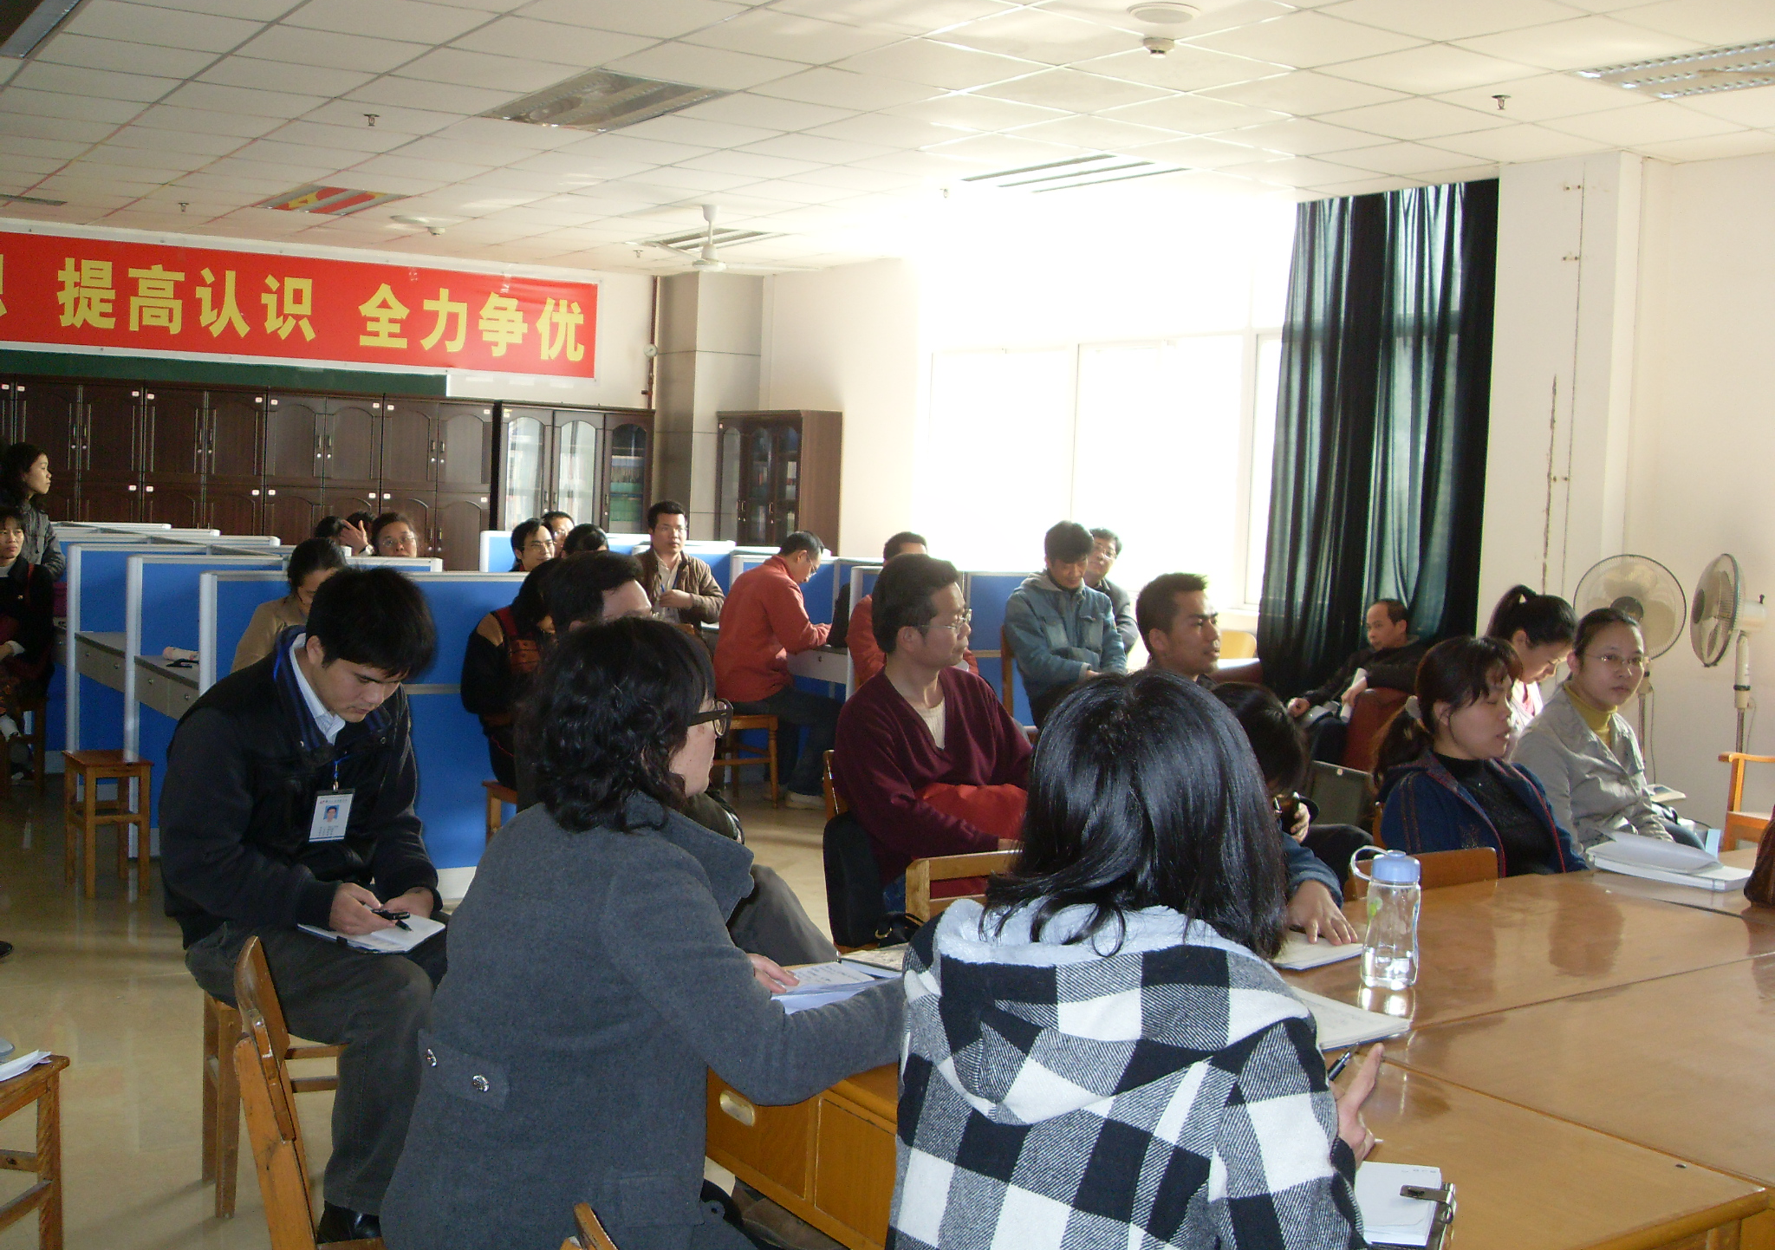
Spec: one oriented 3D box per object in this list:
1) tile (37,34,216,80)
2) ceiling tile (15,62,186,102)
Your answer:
[{"bbox_3d":[-2.842,-2.139,6.719,0.600,0.025,0.600,-1,5,-33],"label":"tile"},{"bbox_3d":[-3.326,-2.281,7.559,0.600,0.030,0.600,-1,6,-34],"label":"ceiling tile"}]

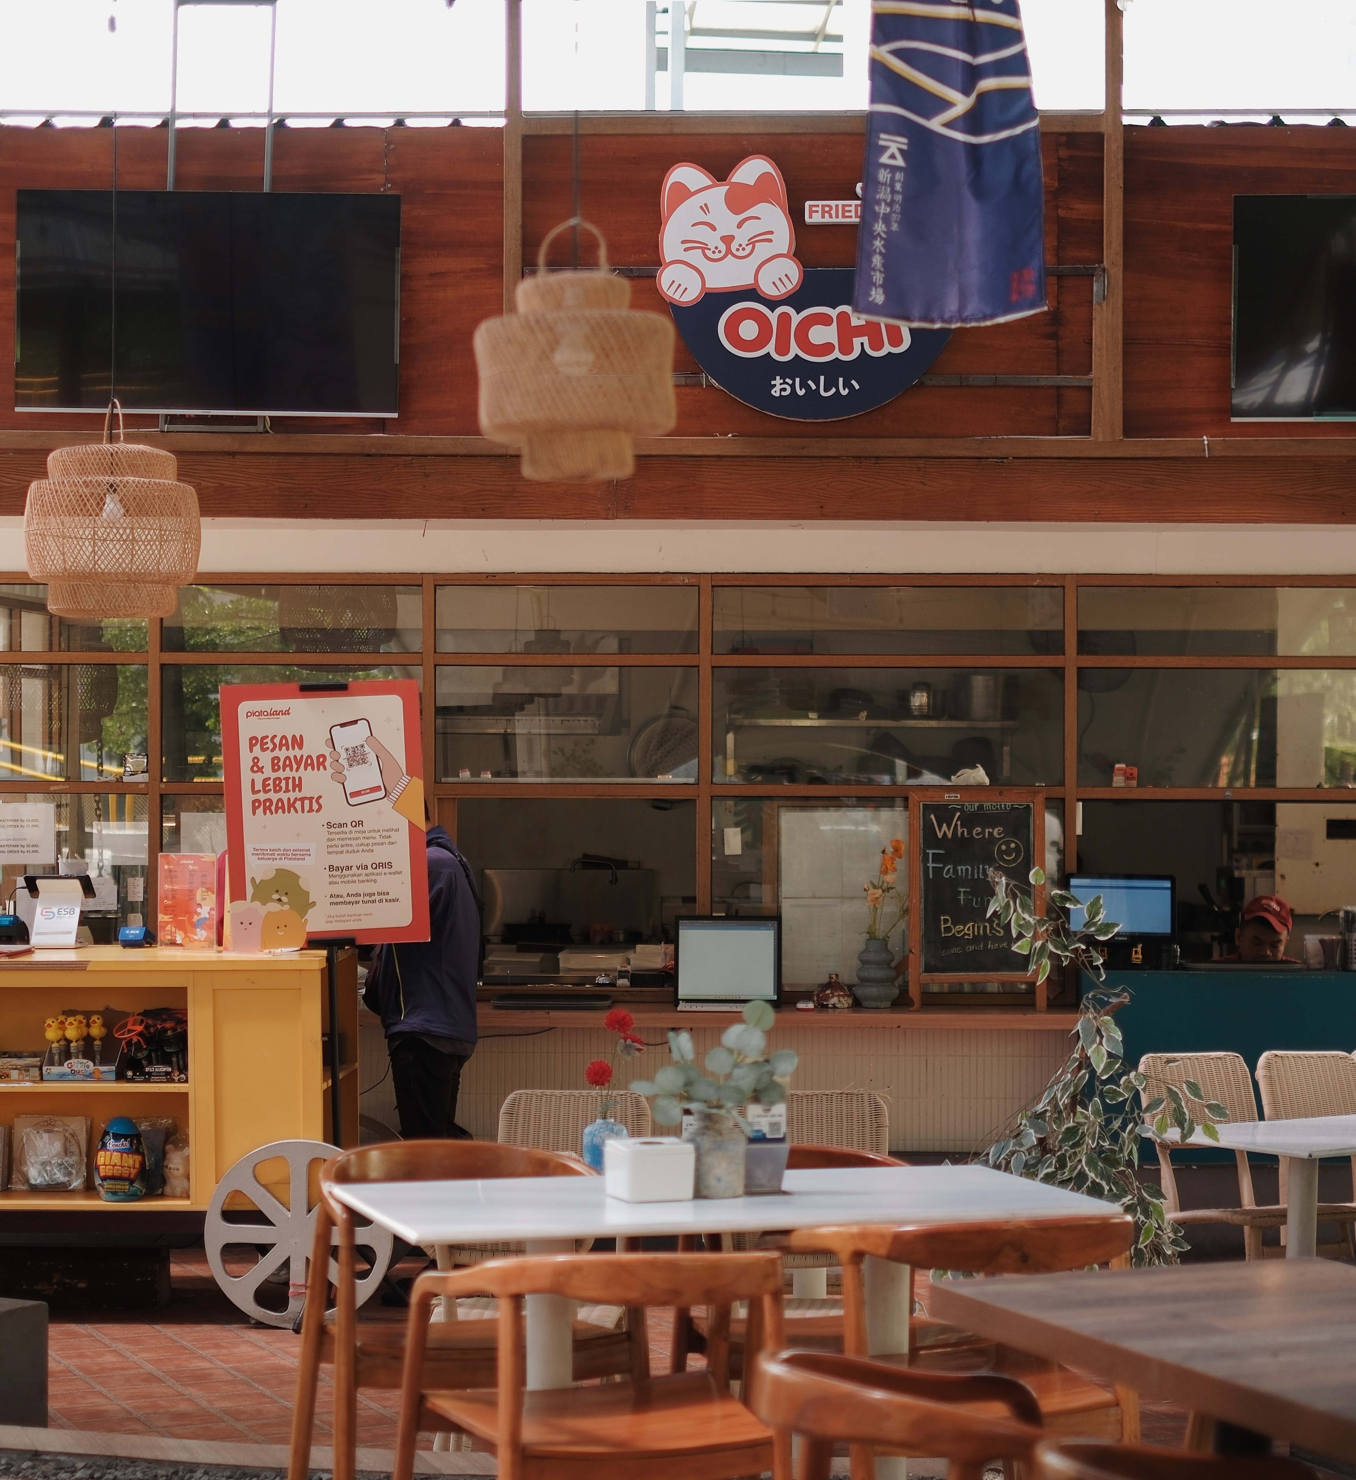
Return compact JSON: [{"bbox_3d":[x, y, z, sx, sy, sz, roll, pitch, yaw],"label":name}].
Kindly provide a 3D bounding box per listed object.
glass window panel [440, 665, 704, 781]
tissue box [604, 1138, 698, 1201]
[{"bbox_3d":[-0.379,-0.056,11.300,0.897,0.405,0.040,0,1,0],"label":"glass window panel"},{"bbox_3d":[-0.046,0.729,5.543,0.118,0.098,0.122,0,0,-22],"label":"tissue box"}]

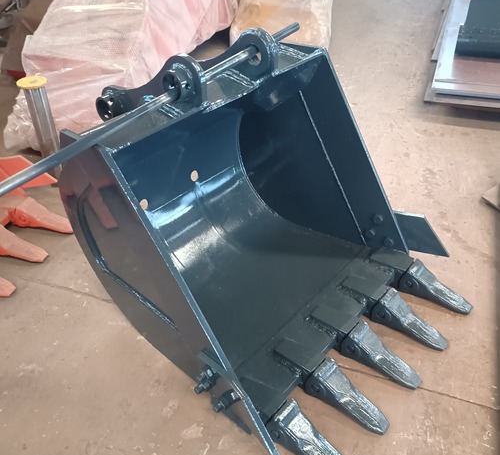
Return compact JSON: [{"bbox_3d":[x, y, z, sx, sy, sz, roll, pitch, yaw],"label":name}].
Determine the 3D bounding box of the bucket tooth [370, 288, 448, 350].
[{"bbox_3d":[0.548,0.324,1.761,0.258,0.096,0.088,37,53,23],"label":"bucket tooth"}]

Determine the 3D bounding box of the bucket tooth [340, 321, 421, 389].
[{"bbox_3d":[0.423,0.418,1.656,0.258,0.096,0.088,37,53,23],"label":"bucket tooth"}]

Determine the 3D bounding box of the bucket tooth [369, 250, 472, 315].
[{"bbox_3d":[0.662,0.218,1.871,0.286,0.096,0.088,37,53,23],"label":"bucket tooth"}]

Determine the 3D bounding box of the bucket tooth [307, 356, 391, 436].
[{"bbox_3d":[0.299,0.513,1.551,0.258,0.096,0.088,37,53,23],"label":"bucket tooth"}]

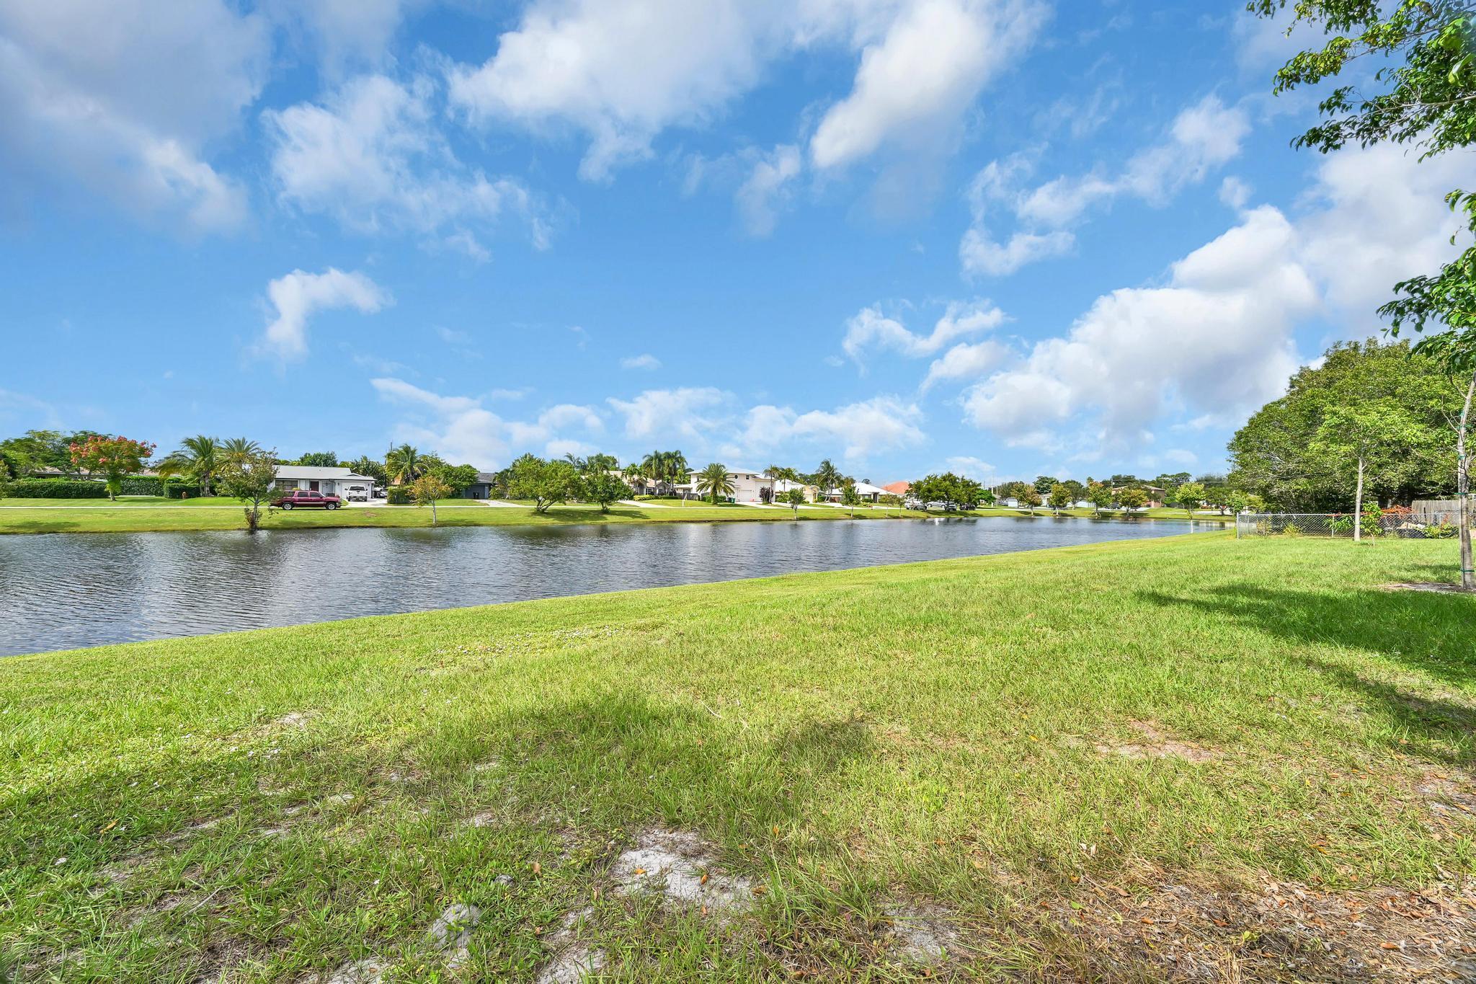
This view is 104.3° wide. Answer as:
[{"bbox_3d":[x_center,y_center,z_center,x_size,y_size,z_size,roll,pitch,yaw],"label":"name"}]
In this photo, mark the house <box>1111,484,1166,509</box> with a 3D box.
[{"bbox_3d":[81.707,0.941,117.000,10.000,4.940,11.000,2,-2,-44],"label":"house"}]

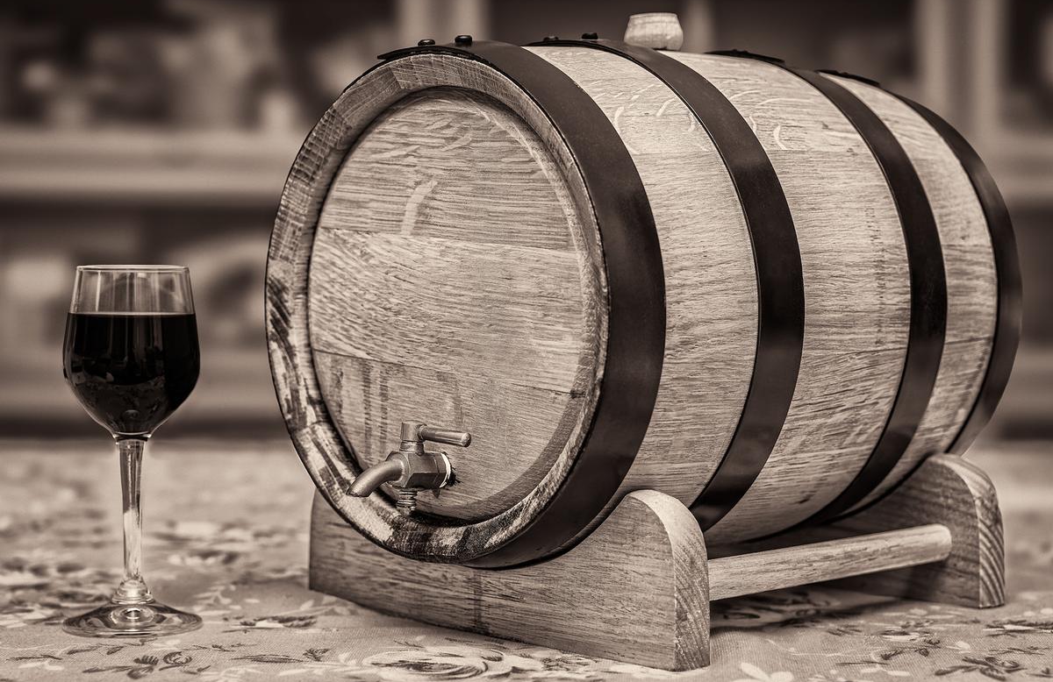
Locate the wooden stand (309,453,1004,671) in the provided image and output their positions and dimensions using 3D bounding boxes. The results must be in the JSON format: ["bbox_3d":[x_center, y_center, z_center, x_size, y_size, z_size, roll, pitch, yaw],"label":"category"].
[{"bbox_3d":[0.076,0.105,1.177,0.289,0.084,0.277,-3,5,-45],"label":"wooden stand"}]

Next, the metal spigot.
[{"bbox_3d":[-0.054,0.066,1.028,0.066,0.047,0.057,-3,5,-45],"label":"metal spigot"}]

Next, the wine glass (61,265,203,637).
[{"bbox_3d":[-0.207,0.055,1.077,0.074,0.188,0.074,1,4,0],"label":"wine glass"}]

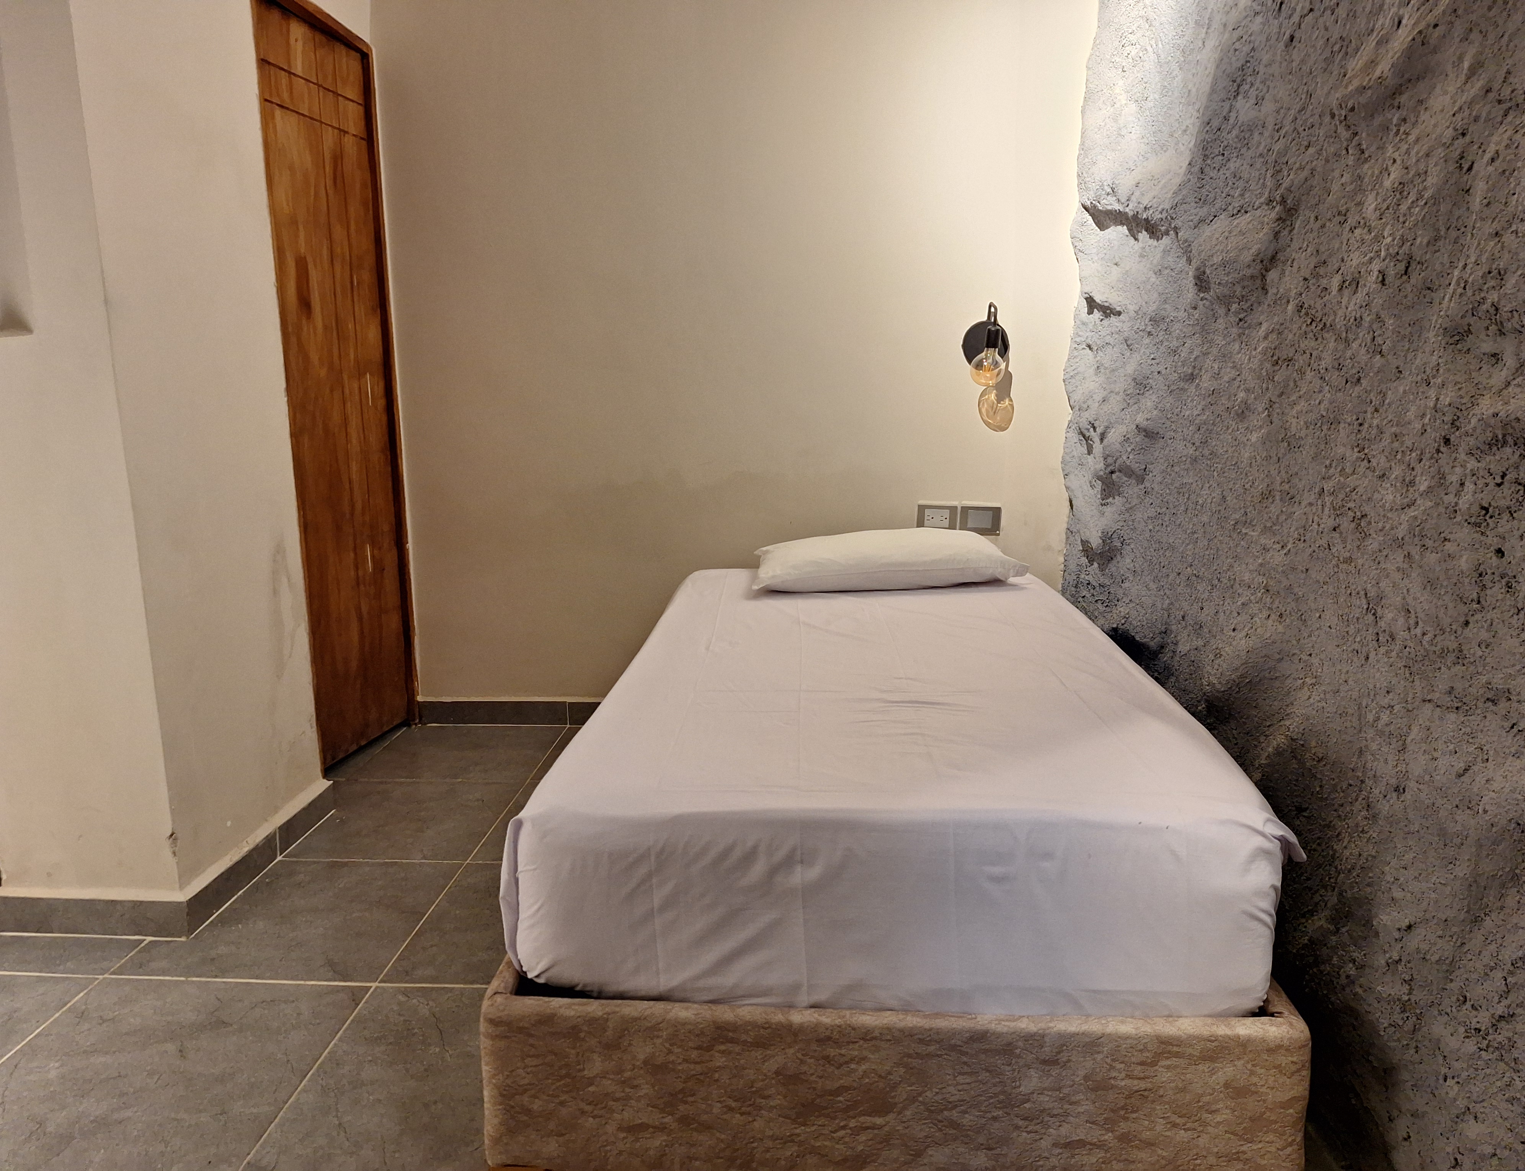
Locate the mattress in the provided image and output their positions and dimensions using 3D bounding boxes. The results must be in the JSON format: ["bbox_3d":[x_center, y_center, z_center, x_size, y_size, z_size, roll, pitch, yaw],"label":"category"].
[{"bbox_3d":[0.228,0.263,2.264,0.990,0.280,1.890,1,11,4],"label":"mattress"}]

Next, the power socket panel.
[{"bbox_3d":[0.529,-0.201,3.132,0.121,0.090,0.014,0,11,3],"label":"power socket panel"}]

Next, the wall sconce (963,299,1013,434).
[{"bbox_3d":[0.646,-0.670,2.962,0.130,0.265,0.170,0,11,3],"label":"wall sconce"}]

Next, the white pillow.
[{"bbox_3d":[0.371,-0.078,2.971,0.730,0.140,0.370,-1,11,-5],"label":"white pillow"}]

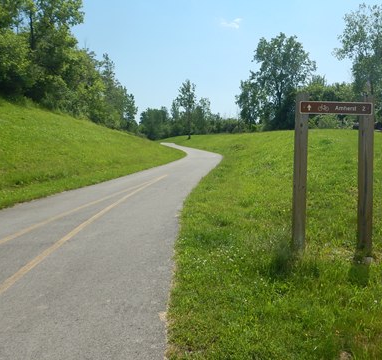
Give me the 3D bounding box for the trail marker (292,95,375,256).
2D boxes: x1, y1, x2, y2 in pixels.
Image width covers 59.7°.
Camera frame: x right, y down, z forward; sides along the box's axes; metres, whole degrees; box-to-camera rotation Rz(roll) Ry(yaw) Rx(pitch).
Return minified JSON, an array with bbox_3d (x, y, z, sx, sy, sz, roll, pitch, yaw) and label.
[{"bbox_3d":[1.800,-0.040,4.230,0.960,2.060,0.130,1,1,-3],"label":"trail marker"}]

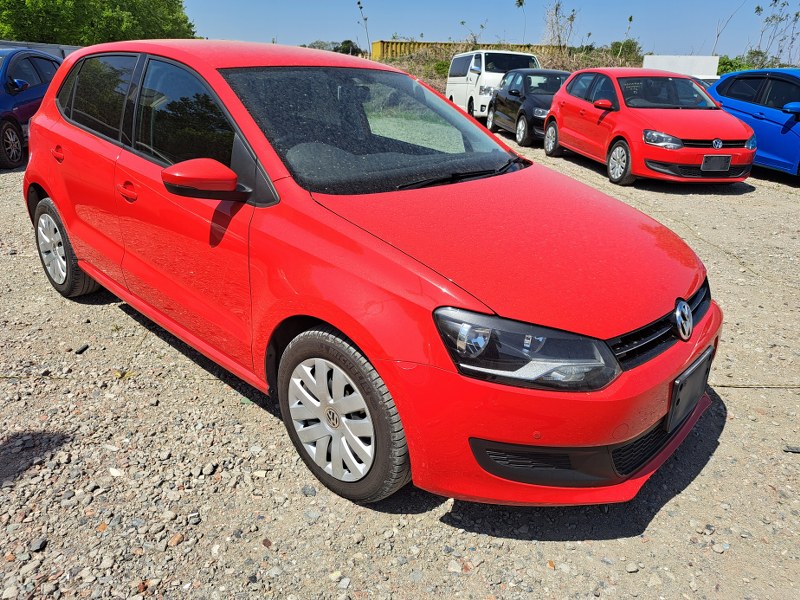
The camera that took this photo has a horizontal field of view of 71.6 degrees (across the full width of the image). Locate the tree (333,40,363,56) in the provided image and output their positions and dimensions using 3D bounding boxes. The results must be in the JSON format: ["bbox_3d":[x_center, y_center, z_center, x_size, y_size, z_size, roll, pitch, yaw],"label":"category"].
[{"bbox_3d":[-7.532,-34.716,81.119,4.400,6.000,4.400,2,22,0],"label":"tree"}]

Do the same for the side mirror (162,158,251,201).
[{"bbox_3d":[-0.667,-0.418,1.919,0.160,0.150,0.240,21,28,37],"label":"side mirror"}]

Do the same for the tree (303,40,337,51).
[{"bbox_3d":[-6.600,-19.410,45.560,3.000,3.540,2.800,0,22,-8],"label":"tree"}]

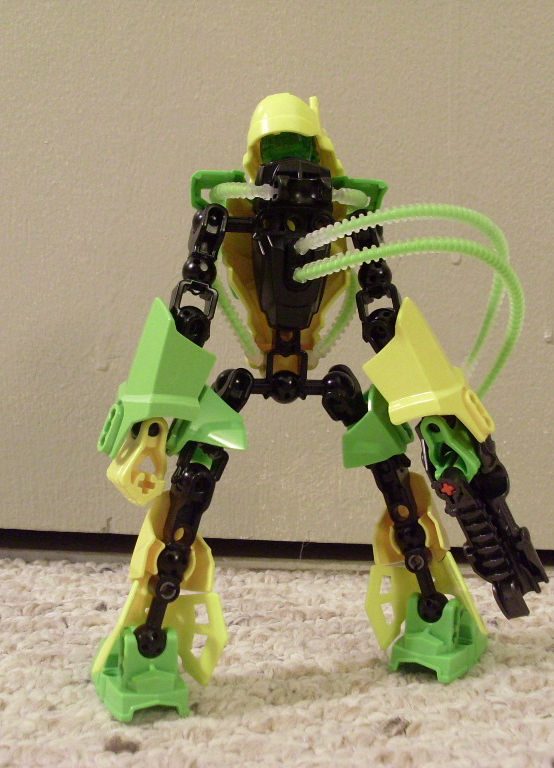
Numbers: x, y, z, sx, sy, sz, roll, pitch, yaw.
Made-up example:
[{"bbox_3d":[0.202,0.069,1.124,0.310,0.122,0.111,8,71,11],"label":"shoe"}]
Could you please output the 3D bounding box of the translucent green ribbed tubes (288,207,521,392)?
[{"bbox_3d":[0.042,-0.025,0.372,0.074,0.067,0.085,0,6,0],"label":"translucent green ribbed tubes"}]

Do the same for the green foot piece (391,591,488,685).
[{"bbox_3d":[0.056,0.082,0.387,0.024,0.024,0.039,6,9,26],"label":"green foot piece"}]

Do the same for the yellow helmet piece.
[{"bbox_3d":[0.005,-0.075,0.345,0.028,0.030,0.031,4,8,15],"label":"yellow helmet piece"}]

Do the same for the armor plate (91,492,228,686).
[{"bbox_3d":[-0.035,0.066,0.358,0.037,0.061,0.028,11,4,-23],"label":"armor plate"}]

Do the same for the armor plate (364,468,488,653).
[{"bbox_3d":[0.051,0.062,0.392,0.037,0.061,0.028,-6,3,27],"label":"armor plate"}]

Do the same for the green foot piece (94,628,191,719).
[{"bbox_3d":[-0.042,0.085,0.354,0.024,0.024,0.039,-1,9,-21],"label":"green foot piece"}]

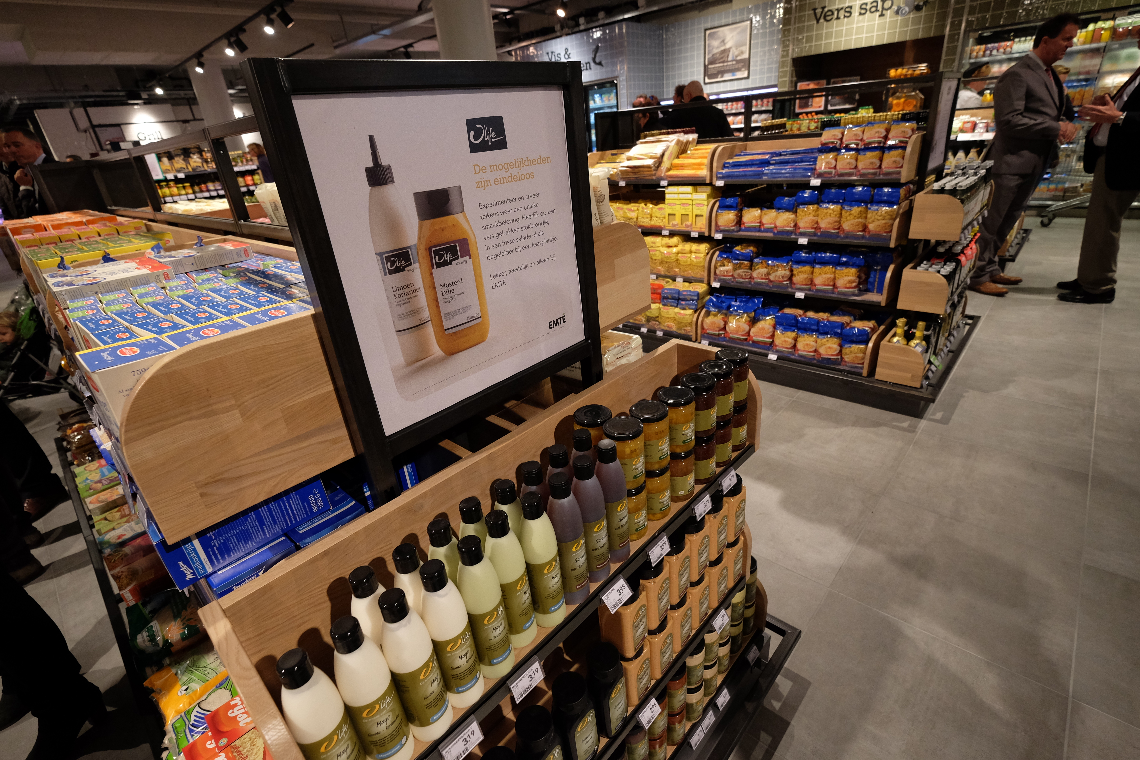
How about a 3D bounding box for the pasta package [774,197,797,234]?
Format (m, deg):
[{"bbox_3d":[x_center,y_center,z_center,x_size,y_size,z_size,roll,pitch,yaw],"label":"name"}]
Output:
[{"bbox_3d":[1.175,-0.891,2.919,0.108,0.187,0.070,17,33,39],"label":"pasta package"}]

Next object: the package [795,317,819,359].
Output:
[{"bbox_3d":[1.300,-0.235,2.944,0.105,0.214,0.070,17,33,39],"label":"package"}]

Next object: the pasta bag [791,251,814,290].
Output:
[{"bbox_3d":[1.289,-0.606,2.966,0.105,0.200,0.070,17,33,39],"label":"pasta bag"}]

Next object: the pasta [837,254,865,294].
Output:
[{"bbox_3d":[1.469,-0.557,2.809,0.110,0.187,0.070,17,33,39],"label":"pasta"}]

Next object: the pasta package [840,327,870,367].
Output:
[{"bbox_3d":[1.485,-0.172,2.789,0.110,0.200,0.070,17,33,39],"label":"pasta package"}]

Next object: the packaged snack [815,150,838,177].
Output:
[{"bbox_3d":[1.311,-1.105,2.747,0.092,0.120,0.050,17,33,39],"label":"packaged snack"}]

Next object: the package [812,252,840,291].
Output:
[{"bbox_3d":[1.379,-0.581,2.888,0.110,0.194,0.070,17,33,39],"label":"package"}]

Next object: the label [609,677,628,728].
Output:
[{"bbox_3d":[0.097,0.647,1.065,0.007,0.118,0.052,17,33,39],"label":"label"}]

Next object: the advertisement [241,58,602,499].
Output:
[{"bbox_3d":[-0.142,-0.175,0.853,0.030,0.569,0.522,17,33,39],"label":"advertisement"}]

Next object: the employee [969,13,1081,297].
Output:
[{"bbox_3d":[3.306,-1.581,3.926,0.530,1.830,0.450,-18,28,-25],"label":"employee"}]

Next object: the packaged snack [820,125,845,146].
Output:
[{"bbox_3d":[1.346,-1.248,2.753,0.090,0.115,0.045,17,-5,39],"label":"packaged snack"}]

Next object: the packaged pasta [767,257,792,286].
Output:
[{"bbox_3d":[1.214,-0.629,3.117,0.115,0.155,0.060,17,33,39],"label":"packaged pasta"}]

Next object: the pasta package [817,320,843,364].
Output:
[{"bbox_3d":[1.388,-0.205,2.871,0.107,0.217,0.070,17,33,39],"label":"pasta package"}]

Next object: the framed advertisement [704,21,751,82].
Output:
[{"bbox_3d":[2.610,-5.411,8.927,0.828,0.806,0.030,17,33,39],"label":"framed advertisement"}]

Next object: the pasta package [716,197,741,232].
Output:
[{"bbox_3d":[0.946,-0.986,3.213,0.130,0.185,0.070,17,33,39],"label":"pasta package"}]

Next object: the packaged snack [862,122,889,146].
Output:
[{"bbox_3d":[1.458,-1.156,2.549,0.104,0.115,0.065,17,15,39],"label":"packaged snack"}]

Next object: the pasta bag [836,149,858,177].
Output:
[{"bbox_3d":[1.382,-1.083,2.686,0.088,0.122,0.050,17,33,39],"label":"pasta bag"}]

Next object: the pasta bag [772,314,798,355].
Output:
[{"bbox_3d":[1.234,-0.263,3.082,0.115,0.220,0.070,17,33,39],"label":"pasta bag"}]

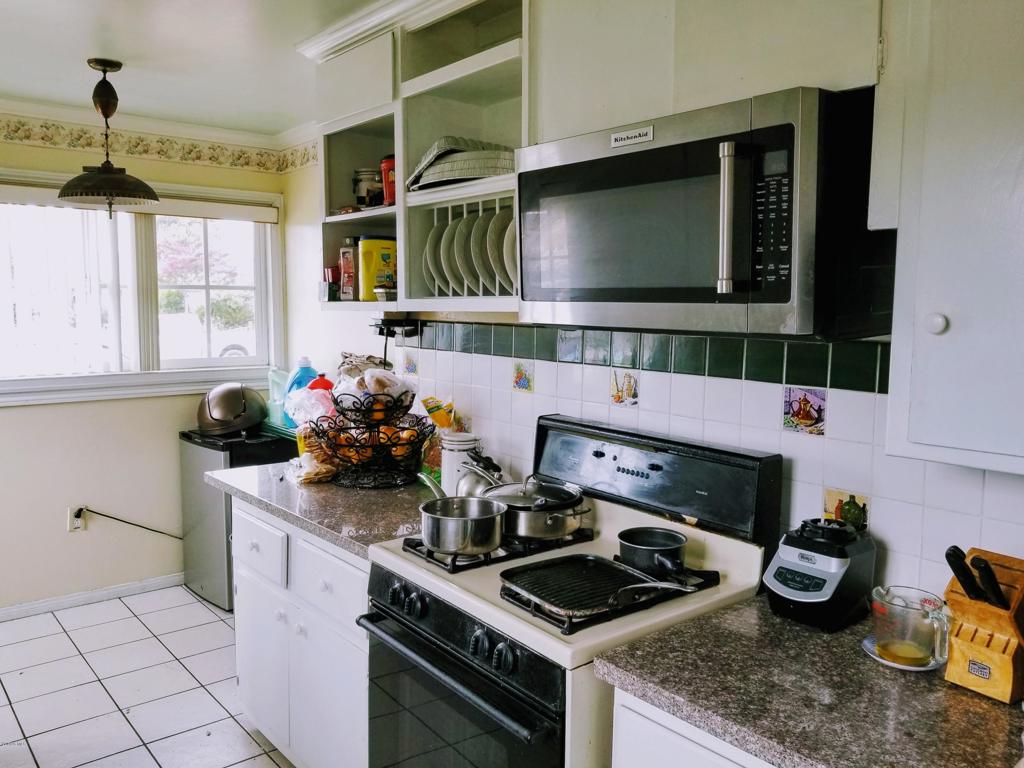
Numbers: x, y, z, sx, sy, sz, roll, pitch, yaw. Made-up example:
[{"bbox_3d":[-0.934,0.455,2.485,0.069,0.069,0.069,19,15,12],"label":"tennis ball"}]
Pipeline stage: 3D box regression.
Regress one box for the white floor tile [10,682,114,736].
[{"bbox_3d":[-1.705,1.242,2.941,0.303,0.010,0.303,-3,7,-41],"label":"white floor tile"}]

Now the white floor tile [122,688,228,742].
[{"bbox_3d":[-1.268,1.251,2.905,0.303,0.010,0.303,-3,7,-41],"label":"white floor tile"}]

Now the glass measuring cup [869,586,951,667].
[{"bbox_3d":[0.738,0.453,1.425,0.108,0.110,0.138,-4,8,-40],"label":"glass measuring cup"}]

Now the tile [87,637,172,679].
[{"bbox_3d":[-1.677,1.203,3.374,0.304,0.010,0.304,-5,8,-41],"label":"tile"}]

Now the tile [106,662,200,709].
[{"bbox_3d":[-1.474,1.226,3.138,0.304,0.010,0.304,-3,7,-41],"label":"tile"}]

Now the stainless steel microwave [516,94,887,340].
[{"bbox_3d":[0.399,-0.357,1.770,0.423,0.435,0.760,-9,11,-40],"label":"stainless steel microwave"}]

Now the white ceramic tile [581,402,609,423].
[{"bbox_3d":[0.250,0.111,2.280,0.008,0.108,0.108,-3,7,-40],"label":"white ceramic tile"}]

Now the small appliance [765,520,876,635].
[{"bbox_3d":[0.664,0.396,1.674,0.195,0.190,0.182,-4,8,-40],"label":"small appliance"}]

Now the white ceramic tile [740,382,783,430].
[{"bbox_3d":[0.604,0.050,1.848,0.010,0.107,0.107,-3,7,-40],"label":"white ceramic tile"}]

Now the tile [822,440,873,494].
[{"bbox_3d":[0.744,0.179,1.698,0.008,0.108,0.108,-3,7,-40],"label":"tile"}]

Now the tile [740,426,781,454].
[{"bbox_3d":[0.617,0.165,1.903,0.009,0.108,0.108,-5,8,-40],"label":"tile"}]

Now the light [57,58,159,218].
[{"bbox_3d":[-1.609,-0.965,3.059,0.365,0.597,0.365,-4,8,-40],"label":"light"}]

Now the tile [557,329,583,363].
[{"bbox_3d":[0.184,-0.113,2.334,0.010,0.100,0.107,-3,7,-40],"label":"tile"}]

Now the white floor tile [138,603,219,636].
[{"bbox_3d":[-1.647,1.161,3.806,0.304,0.010,0.304,-5,8,-41],"label":"white floor tile"}]

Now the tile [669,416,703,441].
[{"bbox_3d":[0.469,0.142,2.059,0.010,0.108,0.108,-4,8,-40],"label":"tile"}]

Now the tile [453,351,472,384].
[{"bbox_3d":[-0.171,-0.056,2.756,0.010,0.107,0.107,-3,7,-40],"label":"tile"}]

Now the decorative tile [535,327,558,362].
[{"bbox_3d":[0.114,-0.131,2.460,0.009,0.108,0.108,-5,8,-40],"label":"decorative tile"}]

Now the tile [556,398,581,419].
[{"bbox_3d":[0.179,0.103,2.362,0.010,0.108,0.108,-3,7,-40],"label":"tile"}]

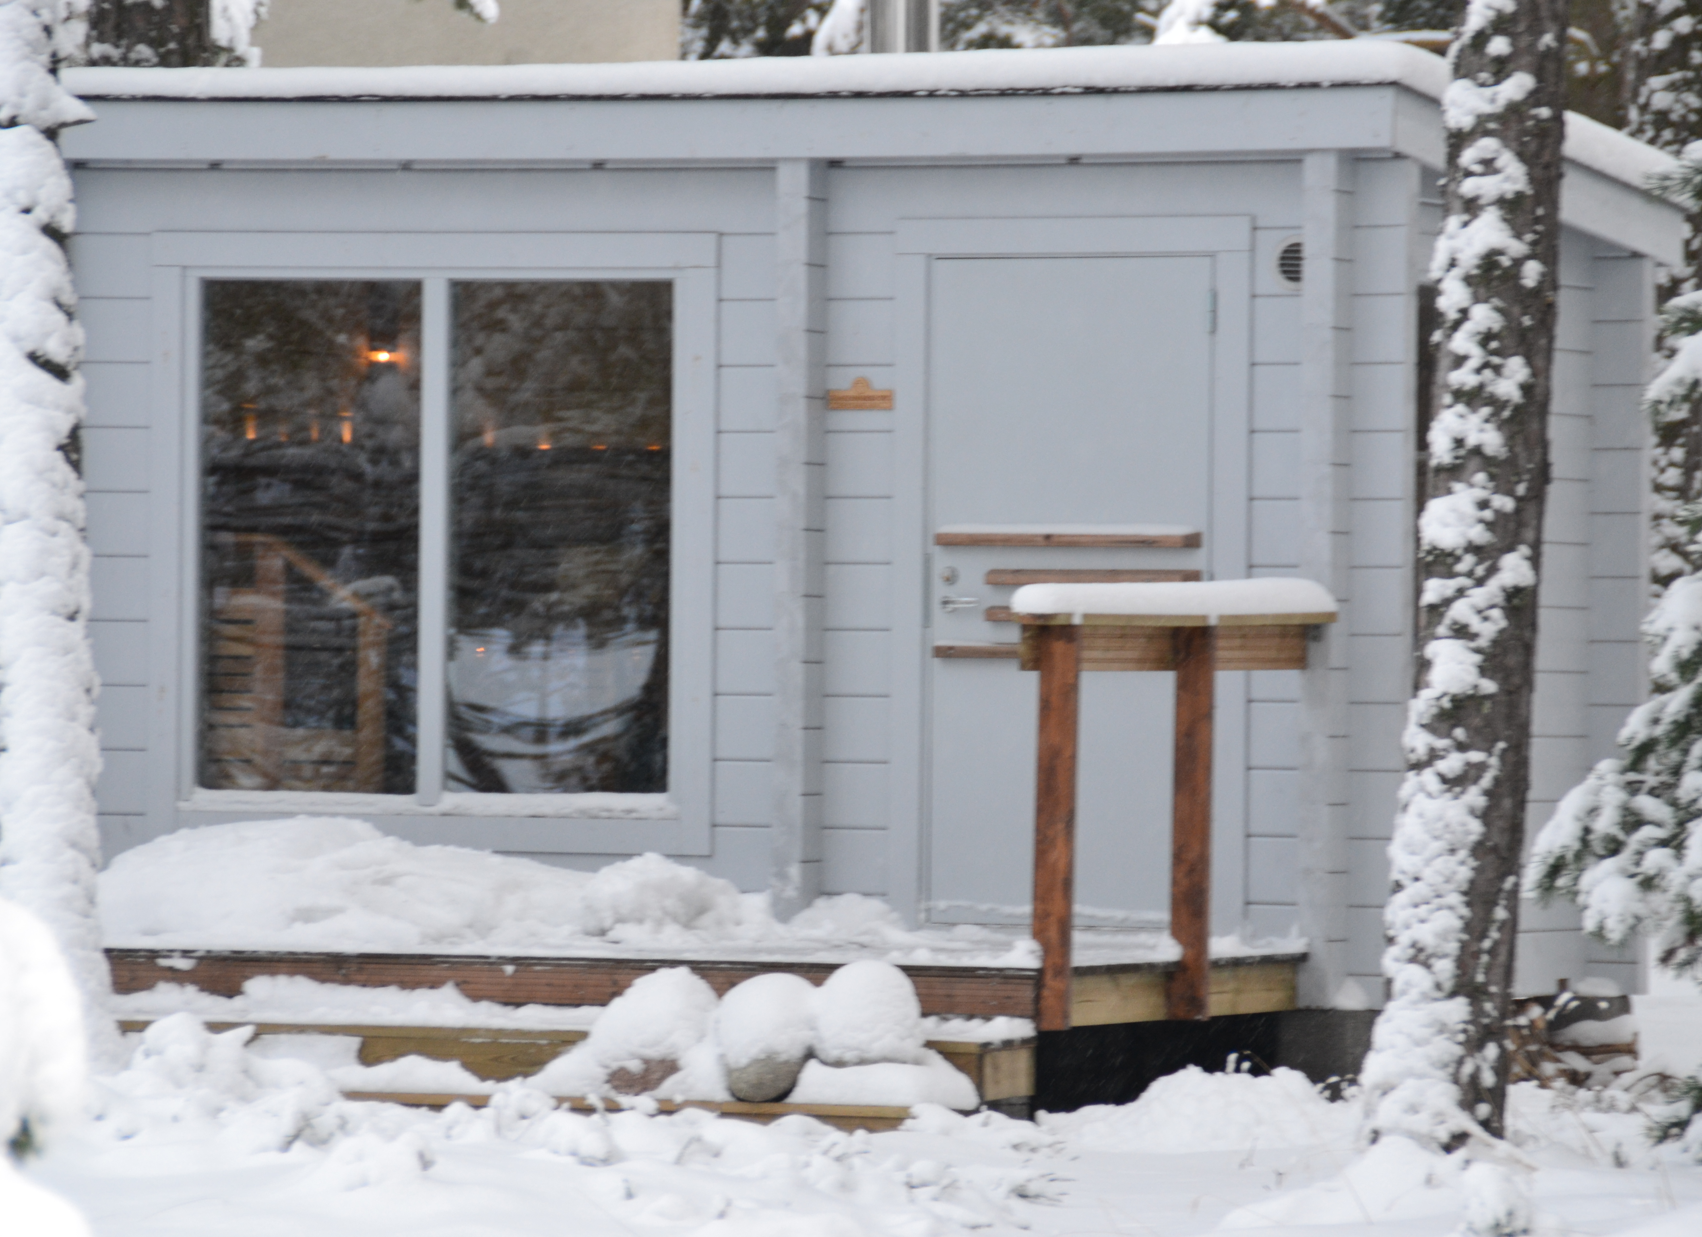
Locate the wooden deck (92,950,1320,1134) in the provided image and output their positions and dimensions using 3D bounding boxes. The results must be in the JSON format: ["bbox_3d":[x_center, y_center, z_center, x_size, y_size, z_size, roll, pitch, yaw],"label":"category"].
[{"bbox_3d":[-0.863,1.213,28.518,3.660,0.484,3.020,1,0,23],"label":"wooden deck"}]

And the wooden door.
[{"bbox_3d":[0.674,-0.076,29.535,0.932,2.059,0.070,1,0,23],"label":"wooden door"}]

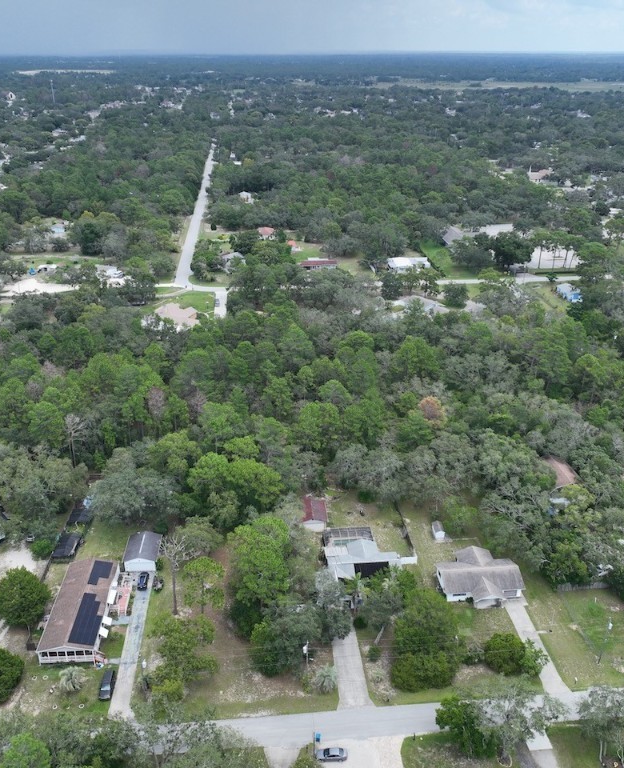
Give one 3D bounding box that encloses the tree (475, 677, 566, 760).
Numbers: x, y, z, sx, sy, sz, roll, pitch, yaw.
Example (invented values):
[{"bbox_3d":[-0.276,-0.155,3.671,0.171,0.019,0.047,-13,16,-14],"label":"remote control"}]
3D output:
[{"bbox_3d":[30.000,50.504,103.933,13.000,10.200,12.200,-2,25,-5],"label":"tree"}]

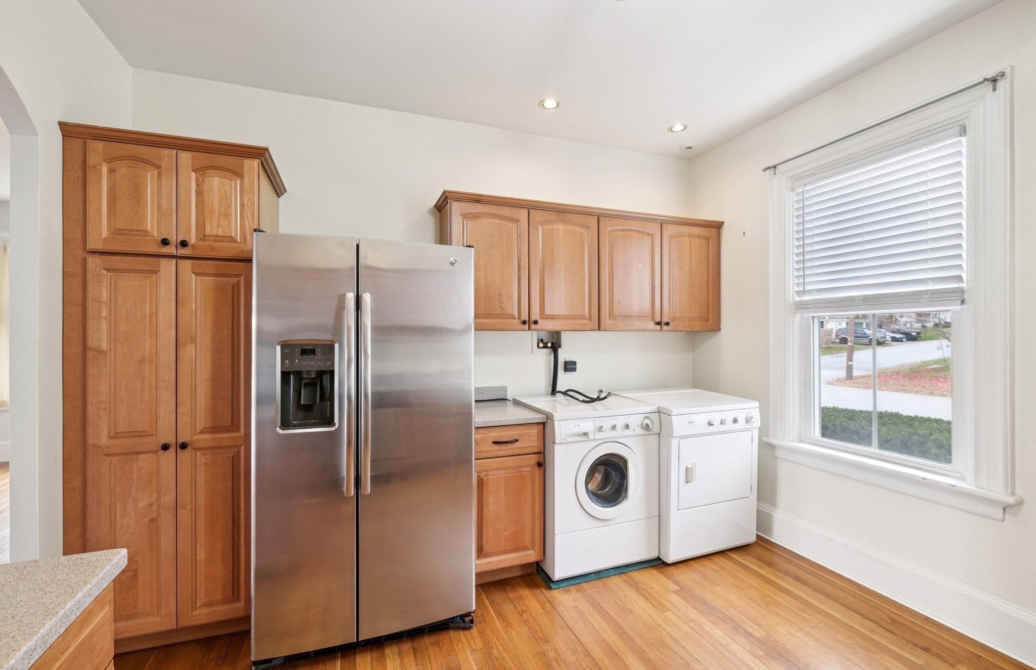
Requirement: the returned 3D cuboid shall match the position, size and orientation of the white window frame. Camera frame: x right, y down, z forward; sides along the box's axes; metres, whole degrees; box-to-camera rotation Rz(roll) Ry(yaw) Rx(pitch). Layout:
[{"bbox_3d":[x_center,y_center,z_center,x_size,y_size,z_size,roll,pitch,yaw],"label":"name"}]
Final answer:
[{"bbox_3d":[1.915,-0.164,2.348,0.165,1.928,1.195,0,0,-20],"label":"white window frame"}]

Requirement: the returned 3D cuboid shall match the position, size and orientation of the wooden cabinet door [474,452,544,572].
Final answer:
[{"bbox_3d":[-0.067,0.948,2.311,0.431,0.586,0.025,0,0,-20],"label":"wooden cabinet door"}]

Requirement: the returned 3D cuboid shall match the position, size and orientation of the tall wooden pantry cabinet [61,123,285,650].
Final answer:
[{"bbox_3d":[-1.558,0.265,2.085,0.725,2.190,0.650,0,0,-20],"label":"tall wooden pantry cabinet"}]

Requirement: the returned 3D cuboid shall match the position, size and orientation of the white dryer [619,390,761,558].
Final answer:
[{"bbox_3d":[1.125,0.905,3.011,0.690,0.910,0.705,0,0,-20],"label":"white dryer"}]

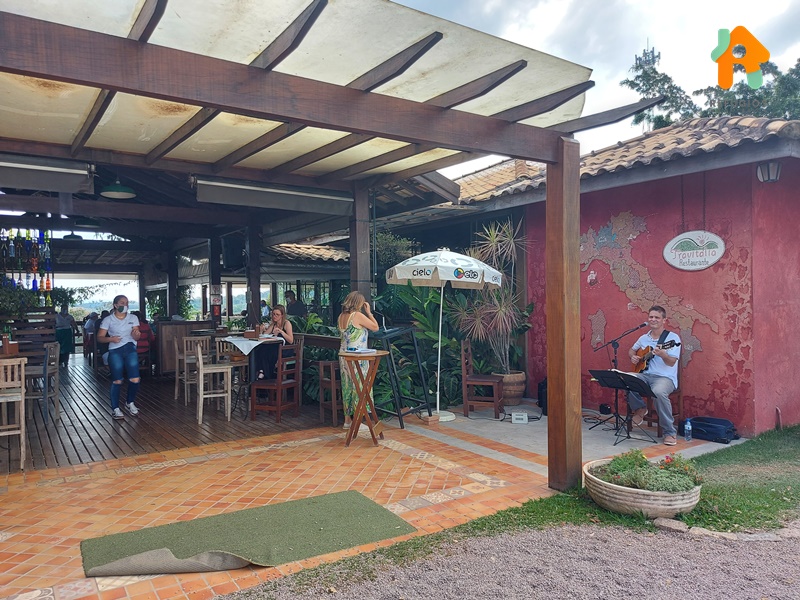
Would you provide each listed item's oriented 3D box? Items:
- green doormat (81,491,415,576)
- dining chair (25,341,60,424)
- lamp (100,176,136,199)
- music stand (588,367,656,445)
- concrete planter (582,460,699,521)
[{"bbox_3d":[-1.000,1.570,3.755,1.960,0.070,0.960,-1,1,-30],"label":"green doormat"},{"bbox_3d":[-4.786,1.091,7.302,0.460,1.030,0.420,-1,0,-1],"label":"dining chair"},{"bbox_3d":[-3.770,-1.515,7.450,0.480,0.240,0.480,0,1,0],"label":"lamp"},{"bbox_3d":[2.385,1.137,5.931,0.450,0.750,0.580,-1,0,-35],"label":"music stand"},{"bbox_3d":[1.838,1.453,4.231,0.830,0.260,0.830,0,1,0],"label":"concrete planter"}]

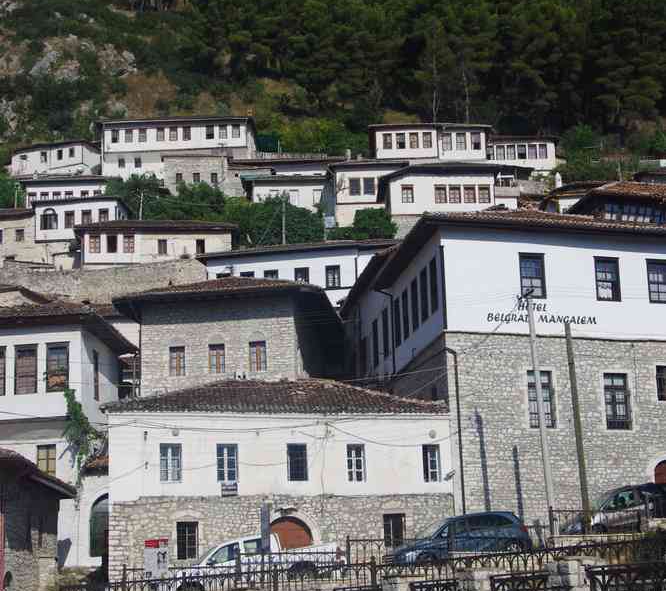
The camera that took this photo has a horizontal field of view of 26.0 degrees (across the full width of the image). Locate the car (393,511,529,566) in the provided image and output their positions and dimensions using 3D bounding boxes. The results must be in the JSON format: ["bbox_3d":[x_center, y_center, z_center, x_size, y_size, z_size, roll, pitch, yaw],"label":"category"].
[{"bbox_3d":[4.021,7.591,44.800,4.220,1.570,1.780,-4,-13,-11],"label":"car"}]

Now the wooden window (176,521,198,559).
[{"bbox_3d":[-4.437,7.460,43.982,0.650,1.110,0.150,2,-13,-17],"label":"wooden window"}]

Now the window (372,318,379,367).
[{"bbox_3d":[1.853,2.109,61.852,0.150,1.900,0.920,0,-13,-10],"label":"window"}]

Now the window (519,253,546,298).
[{"bbox_3d":[7.163,-0.702,51.690,1.057,1.667,0.150,3,-14,-20],"label":"window"}]

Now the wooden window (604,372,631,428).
[{"bbox_3d":[9.821,3.654,49.846,0.920,1.960,0.150,3,-13,-19],"label":"wooden window"}]

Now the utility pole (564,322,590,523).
[{"bbox_3d":[8.091,4.323,47.611,0.230,6.997,0.230,1,-14,-20],"label":"utility pole"}]

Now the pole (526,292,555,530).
[{"bbox_3d":[6.385,3.540,44.262,0.250,7.380,0.250,1,-13,-20],"label":"pole"}]

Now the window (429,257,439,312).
[{"bbox_3d":[3.464,-0.347,49.659,0.150,1.860,0.950,0,-13,-9],"label":"window"}]

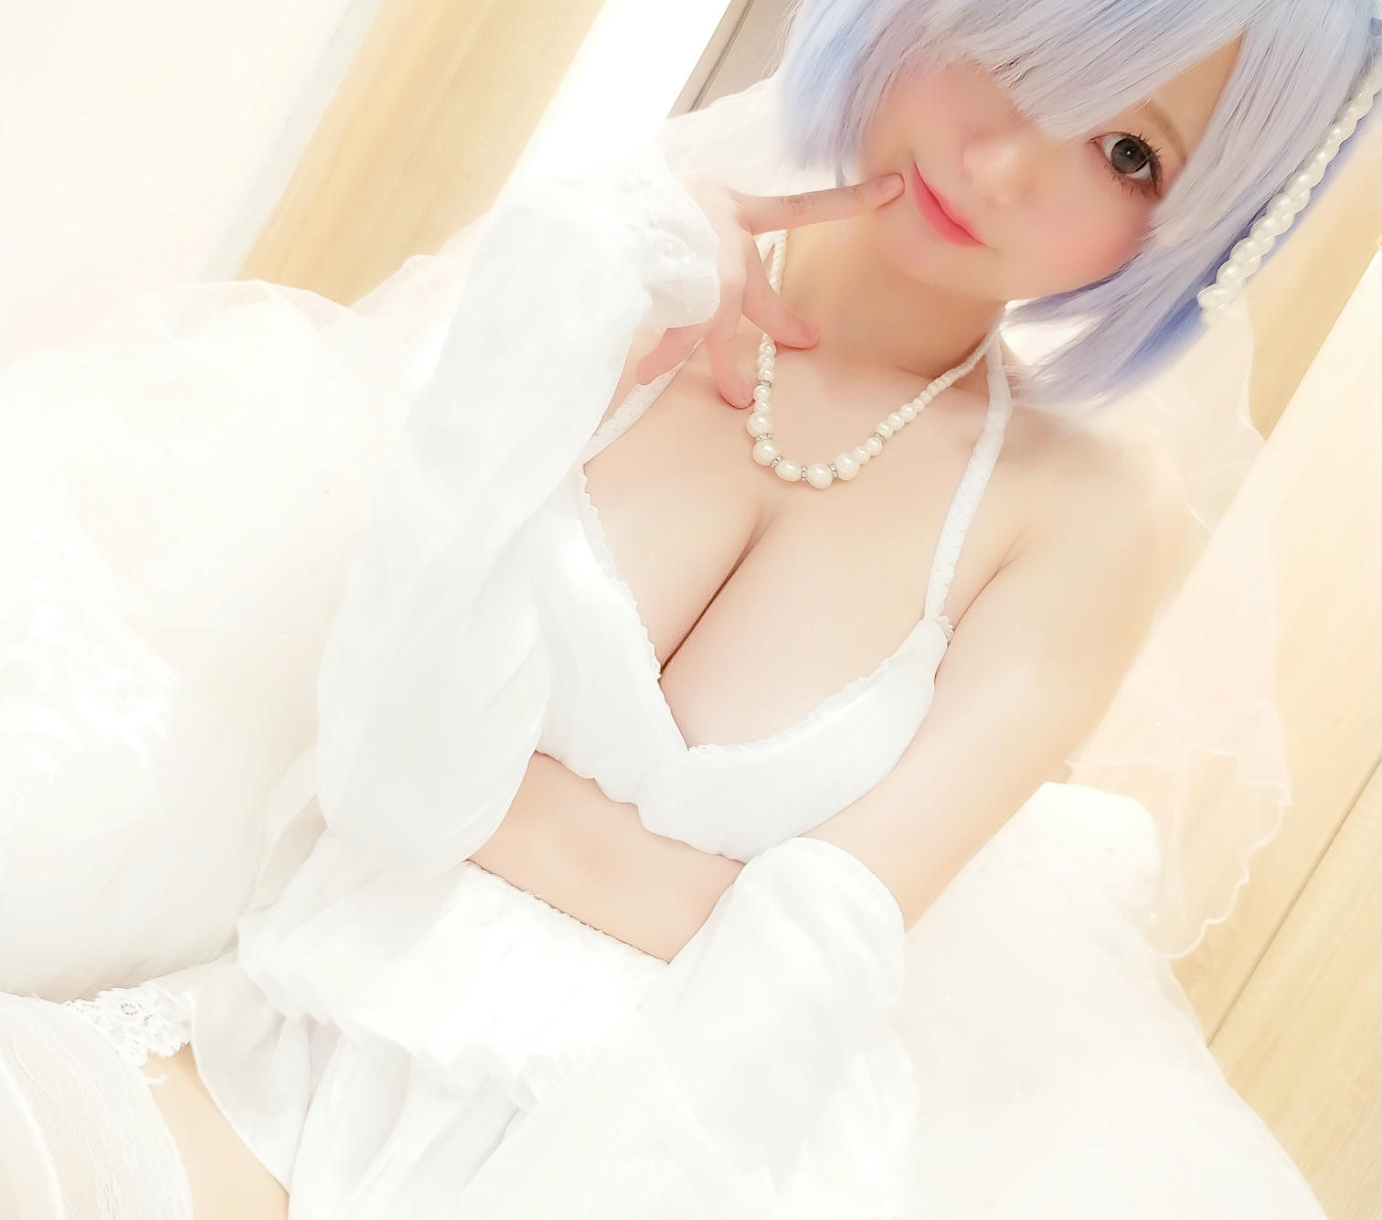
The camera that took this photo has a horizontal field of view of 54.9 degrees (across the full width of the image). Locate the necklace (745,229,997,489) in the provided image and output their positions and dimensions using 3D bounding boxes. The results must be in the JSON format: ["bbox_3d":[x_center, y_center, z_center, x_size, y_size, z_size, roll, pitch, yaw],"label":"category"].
[{"bbox_3d":[0.079,-0.122,0.680,0.130,0.125,0.115,29,3,-3],"label":"necklace"}]

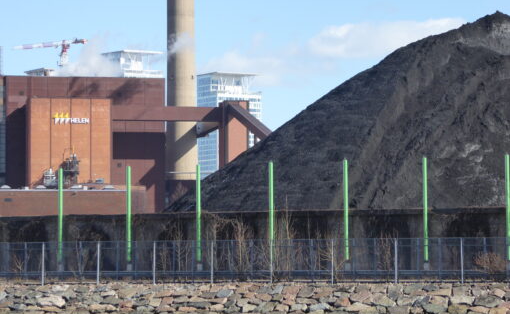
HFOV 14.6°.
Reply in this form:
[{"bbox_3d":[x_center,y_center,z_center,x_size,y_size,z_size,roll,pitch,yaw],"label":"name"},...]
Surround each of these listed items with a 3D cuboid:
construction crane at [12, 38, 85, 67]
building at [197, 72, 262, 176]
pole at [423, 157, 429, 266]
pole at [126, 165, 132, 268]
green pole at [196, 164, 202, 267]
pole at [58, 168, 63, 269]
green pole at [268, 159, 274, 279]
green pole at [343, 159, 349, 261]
[{"bbox_3d":[-132.963,-5.699,1286.220,65.000,140.000,3.500,-3,-4,37],"label":"construction crane"},{"bbox_3d":[-15.626,7.712,1201.895,29.000,115.000,27.500,2,-4,-31],"label":"building"},{"bbox_3d":[8.635,2.760,100.510,0.210,5.500,0.210,0,-3,0],"label":"pole"},{"bbox_3d":[-6.865,3.241,108.570,0.210,5.420,0.210,0,-3,0],"label":"pole"},{"bbox_3d":[-3.007,3.136,106.564,0.210,5.410,0.210,0,-3,0],"label":"green pole"},{"bbox_3d":[-10.812,3.353,110.622,0.210,5.430,0.210,0,-3,0],"label":"pole"},{"bbox_3d":[0.878,2.992,104.543,0.210,5.480,0.210,0,-3,0],"label":"green pole"},{"bbox_3d":[4.705,2.868,102.554,0.210,5.510,0.210,0,-3,0],"label":"green pole"}]

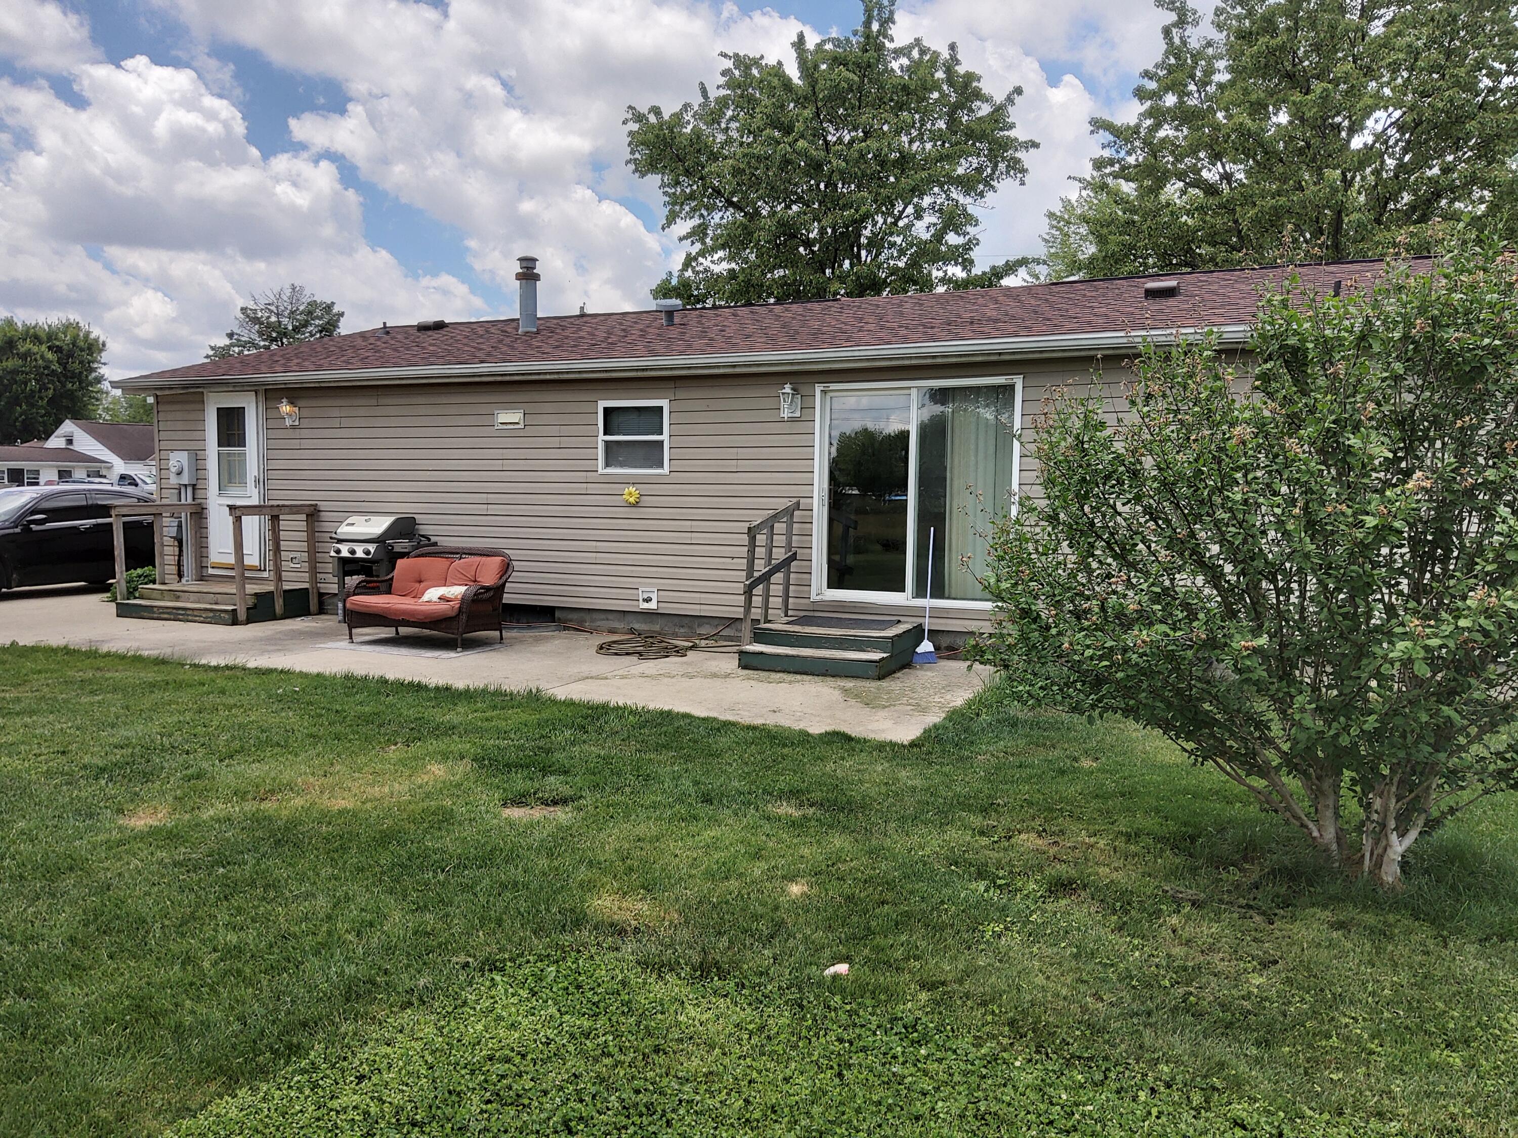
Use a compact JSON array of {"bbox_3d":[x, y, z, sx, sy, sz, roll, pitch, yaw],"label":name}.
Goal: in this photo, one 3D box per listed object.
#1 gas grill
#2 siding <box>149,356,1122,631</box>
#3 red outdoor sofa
[{"bbox_3d":[-3.857,0.014,11.794,1.060,1.130,0.660,2,4,24],"label":"gas grill"},{"bbox_3d":[-2.067,-0.768,11.522,11.500,2.280,0.200,2,4,24],"label":"siding"},{"bbox_3d":[-3.038,0.246,10.520,1.330,0.880,0.800,2,4,24],"label":"red outdoor sofa"}]

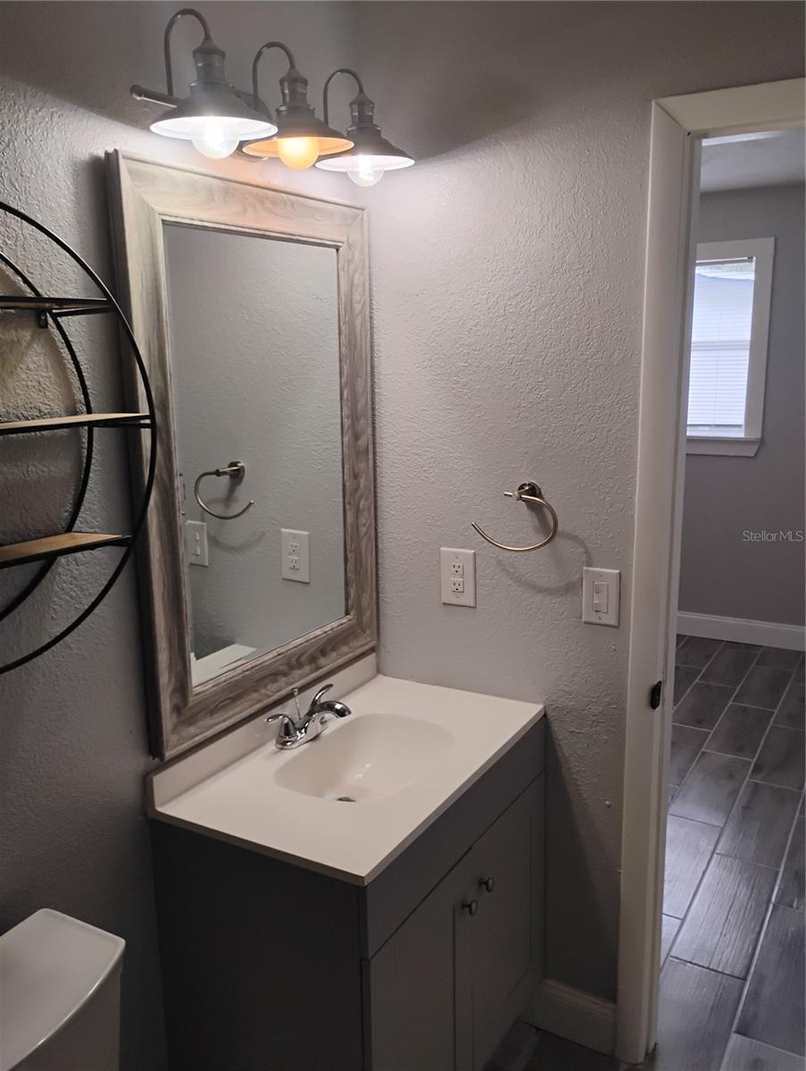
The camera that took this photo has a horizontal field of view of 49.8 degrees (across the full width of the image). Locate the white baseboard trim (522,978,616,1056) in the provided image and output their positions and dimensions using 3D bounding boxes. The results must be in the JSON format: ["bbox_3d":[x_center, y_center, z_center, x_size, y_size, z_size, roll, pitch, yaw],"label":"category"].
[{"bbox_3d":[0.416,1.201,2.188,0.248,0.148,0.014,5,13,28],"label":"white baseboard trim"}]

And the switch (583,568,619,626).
[{"bbox_3d":[0.445,0.139,1.945,0.084,0.131,0.008,5,13,28],"label":"switch"}]

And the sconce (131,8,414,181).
[{"bbox_3d":[-0.207,-0.798,1.620,0.230,0.245,0.655,6,15,29],"label":"sconce"}]

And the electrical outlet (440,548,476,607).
[{"bbox_3d":[0.136,0.103,2.107,0.088,0.137,0.008,5,13,28],"label":"electrical outlet"}]

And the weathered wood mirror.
[{"bbox_3d":[-0.275,-0.170,1.818,0.030,1.054,0.751,6,13,29],"label":"weathered wood mirror"}]

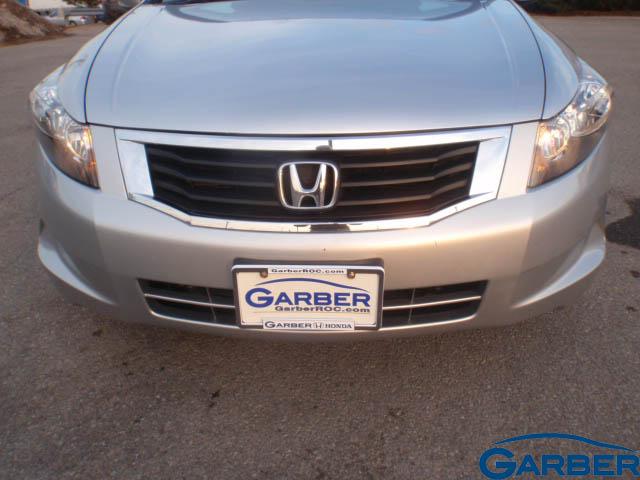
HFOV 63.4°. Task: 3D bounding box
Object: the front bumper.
[{"bbox_3d":[-0.010,-0.078,1.316,1.780,0.470,0.560,1,25,3],"label":"front bumper"}]

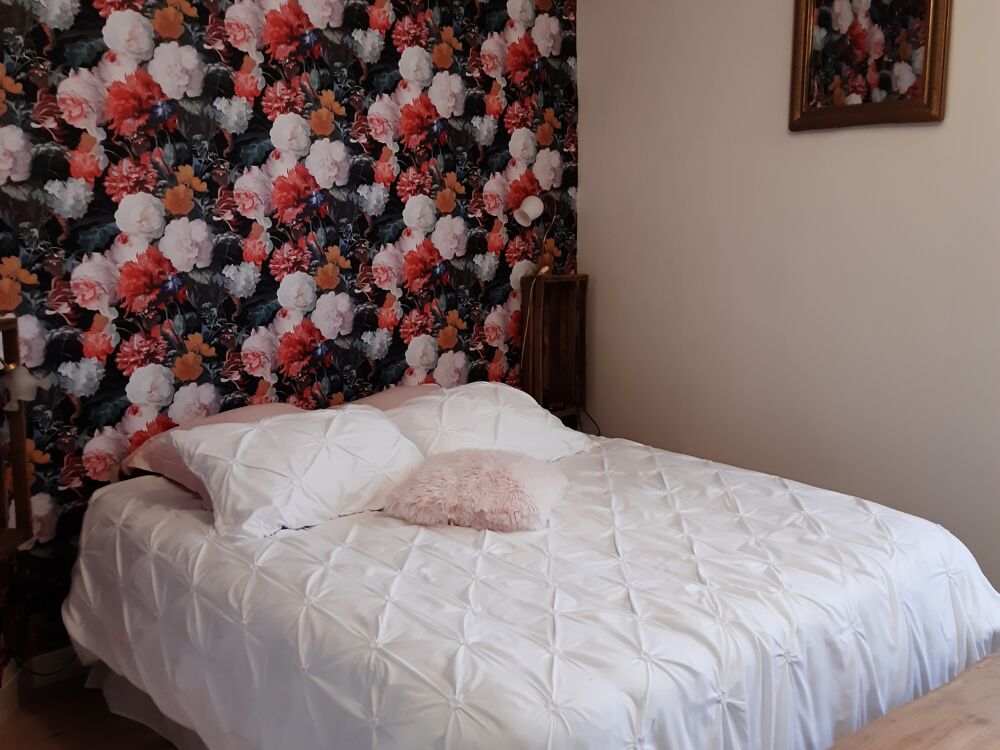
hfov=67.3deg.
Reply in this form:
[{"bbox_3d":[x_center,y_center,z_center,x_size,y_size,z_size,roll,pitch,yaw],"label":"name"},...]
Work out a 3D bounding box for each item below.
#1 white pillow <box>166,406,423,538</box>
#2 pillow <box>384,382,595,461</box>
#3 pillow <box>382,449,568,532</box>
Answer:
[{"bbox_3d":[-0.602,0.274,2.294,0.680,0.160,0.470,-7,41,-26],"label":"white pillow"},{"bbox_3d":[0.000,0.182,2.761,0.680,0.160,0.460,-9,35,-35],"label":"pillow"},{"bbox_3d":[-0.053,0.330,2.276,0.500,0.140,0.400,3,21,14],"label":"pillow"}]

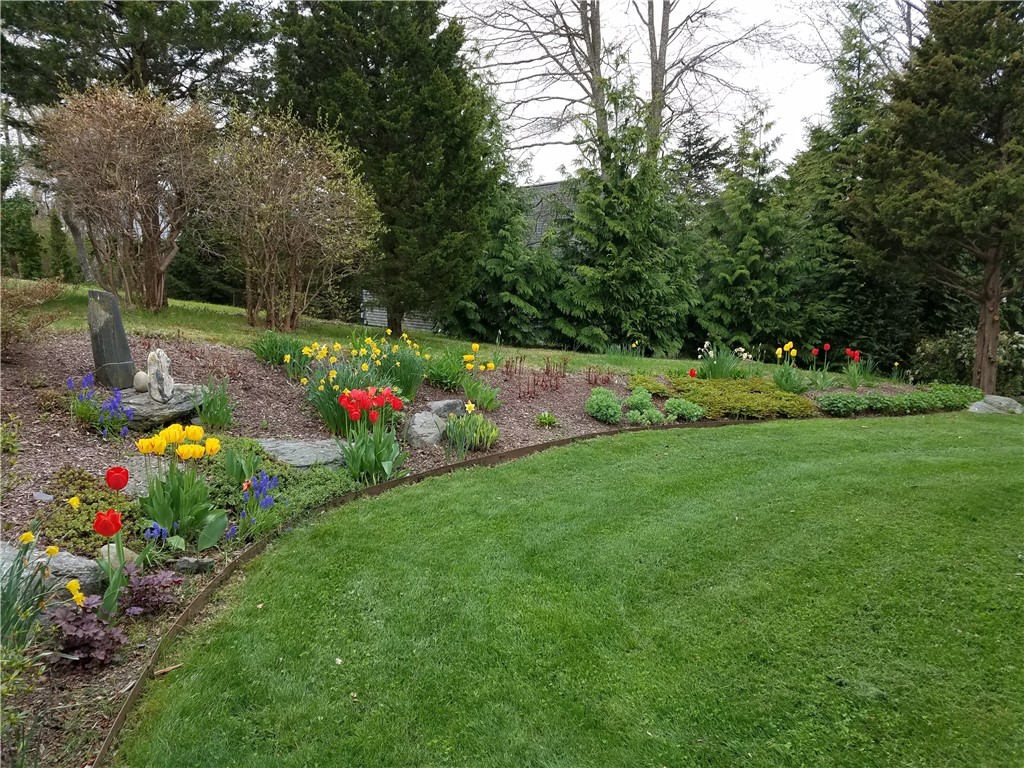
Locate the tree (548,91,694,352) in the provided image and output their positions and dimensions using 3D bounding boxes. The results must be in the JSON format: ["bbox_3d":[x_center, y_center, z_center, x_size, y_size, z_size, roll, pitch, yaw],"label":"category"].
[{"bbox_3d":[1.711,-2.464,11.800,2.173,4.044,2.173,0,8,0],"label":"tree"}]

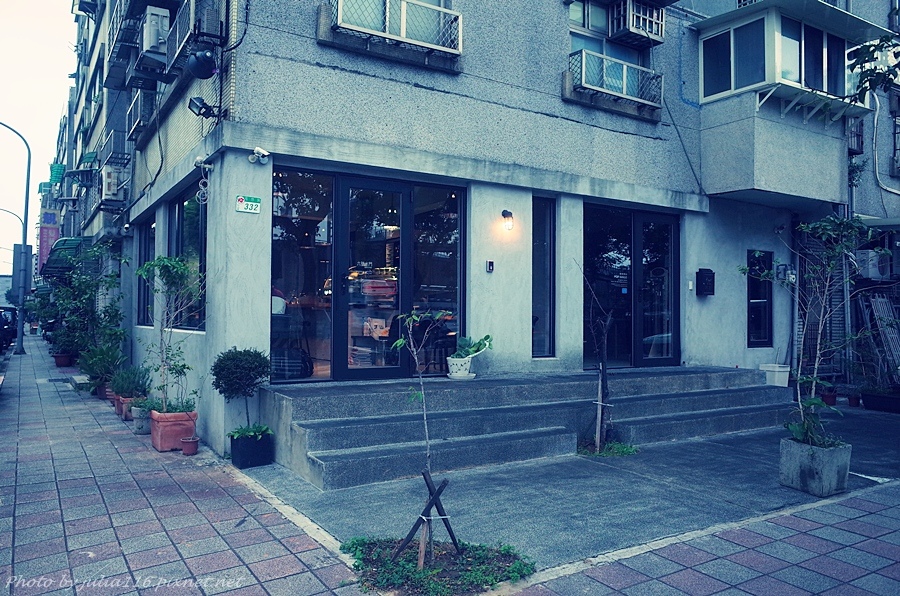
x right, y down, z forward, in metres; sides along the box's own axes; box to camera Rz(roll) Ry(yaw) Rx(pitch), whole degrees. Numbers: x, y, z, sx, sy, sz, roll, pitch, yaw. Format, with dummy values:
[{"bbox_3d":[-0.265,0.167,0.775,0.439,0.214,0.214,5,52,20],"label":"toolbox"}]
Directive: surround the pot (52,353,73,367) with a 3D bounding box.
[{"bbox_3d":[-9.716,1.543,17.585,0.507,0.348,0.507,1,-1,-31],"label":"pot"}]

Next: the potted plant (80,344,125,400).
[{"bbox_3d":[-5.970,1.271,12.000,0.720,0.930,0.700,1,-2,-26],"label":"potted plant"}]

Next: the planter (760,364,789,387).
[{"bbox_3d":[4.593,1.085,9.874,0.275,0.312,0.275,1,-1,-31],"label":"planter"}]

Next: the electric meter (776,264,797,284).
[{"bbox_3d":[6.023,-0.421,12.503,0.290,0.320,0.160,1,-2,-32],"label":"electric meter"}]

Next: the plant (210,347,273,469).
[{"bbox_3d":[-2.003,1.038,6.708,0.550,1.133,0.530,1,-2,-32],"label":"plant"}]

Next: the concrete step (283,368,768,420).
[{"bbox_3d":[1.255,1.086,8.553,6.931,0.212,1.058,1,-1,-31],"label":"concrete step"}]

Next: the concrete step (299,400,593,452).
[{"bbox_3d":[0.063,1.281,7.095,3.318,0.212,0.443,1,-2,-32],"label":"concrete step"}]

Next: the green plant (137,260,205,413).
[{"bbox_3d":[-3.041,0.397,7.600,0.700,1.640,0.580,1,-2,-22],"label":"green plant"}]

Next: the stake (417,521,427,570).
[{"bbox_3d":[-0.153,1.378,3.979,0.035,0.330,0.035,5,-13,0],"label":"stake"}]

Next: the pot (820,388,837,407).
[{"bbox_3d":[6.232,1.638,11.500,0.260,0.280,0.260,0,-2,28],"label":"pot"}]

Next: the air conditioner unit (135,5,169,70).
[{"bbox_3d":[-4.090,-3.545,9.604,0.310,0.590,0.800,1,-2,-32],"label":"air conditioner unit"}]

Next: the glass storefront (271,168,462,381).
[{"bbox_3d":[-0.853,-0.232,8.171,2.477,2.363,0.116,1,-1,-31],"label":"glass storefront"}]

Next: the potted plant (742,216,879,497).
[{"bbox_3d":[3.015,0.438,5.838,0.870,2.269,0.870,1,-1,-31],"label":"potted plant"}]

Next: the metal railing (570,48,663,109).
[{"bbox_3d":[2.477,-3.210,10.303,1.620,0.500,0.300,1,-2,-32],"label":"metal railing"}]

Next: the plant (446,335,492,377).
[{"bbox_3d":[0.241,0.733,8.772,0.540,0.536,0.380,1,-2,-32],"label":"plant"}]

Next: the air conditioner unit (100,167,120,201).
[{"bbox_3d":[-6.182,-2.025,12.681,0.280,0.580,0.780,1,-2,-32],"label":"air conditioner unit"}]

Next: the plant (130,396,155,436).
[{"bbox_3d":[-3.732,1.425,8.483,0.300,0.441,0.300,1,-2,-32],"label":"plant"}]

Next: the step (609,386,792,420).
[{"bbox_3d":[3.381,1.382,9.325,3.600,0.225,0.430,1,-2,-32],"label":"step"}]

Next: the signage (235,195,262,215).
[{"bbox_3d":[-2.072,-0.957,7.197,0.252,0.166,0.020,1,-2,-32],"label":"signage"}]

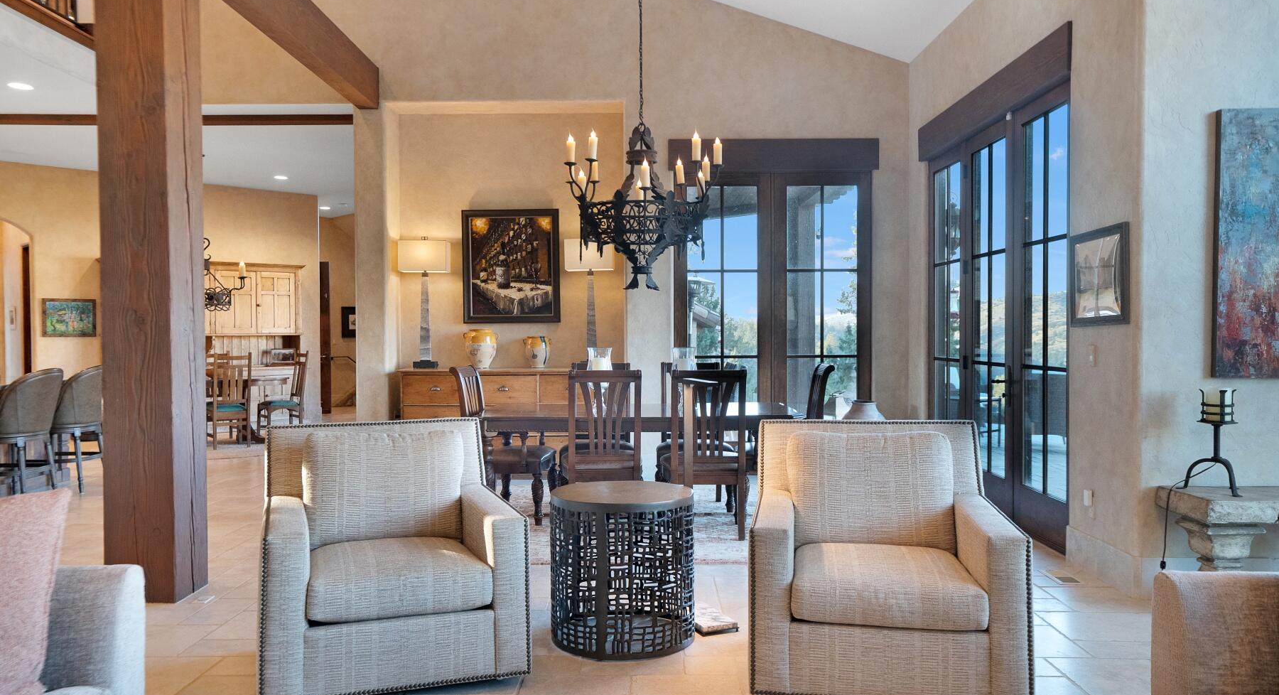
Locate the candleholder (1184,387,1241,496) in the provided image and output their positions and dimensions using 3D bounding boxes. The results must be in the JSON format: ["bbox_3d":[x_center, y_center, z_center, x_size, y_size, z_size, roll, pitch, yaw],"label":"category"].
[{"bbox_3d":[2.688,0.429,4.334,0.260,0.480,0.260,0,1,0],"label":"candleholder"}]

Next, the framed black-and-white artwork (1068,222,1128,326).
[{"bbox_3d":[2.372,-0.364,4.779,0.035,0.505,0.590,0,1,0],"label":"framed black-and-white artwork"}]

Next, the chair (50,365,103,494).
[{"bbox_3d":[-4.688,0.663,7.697,0.600,1.040,0.560,0,1,0],"label":"chair"}]

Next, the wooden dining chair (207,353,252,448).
[{"bbox_3d":[-4.665,0.593,10.479,0.470,1.060,0.520,-1,1,-34],"label":"wooden dining chair"}]

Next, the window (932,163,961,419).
[{"bbox_3d":[2.480,-0.195,7.468,0.090,2.500,0.800,0,1,0],"label":"window"}]

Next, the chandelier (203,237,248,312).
[{"bbox_3d":[-5.248,-0.872,11.040,1.160,0.883,1.160,0,1,0],"label":"chandelier"}]

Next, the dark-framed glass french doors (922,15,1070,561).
[{"bbox_3d":[2.330,-0.311,6.158,0.140,2.862,2.592,0,1,0],"label":"dark-framed glass french doors"}]

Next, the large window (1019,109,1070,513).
[{"bbox_3d":[2.451,-0.256,5.568,0.080,2.276,0.632,0,1,0],"label":"large window"}]

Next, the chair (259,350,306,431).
[{"bbox_3d":[-4.133,0.579,10.689,0.510,1.060,0.450,-1,2,-41],"label":"chair"}]

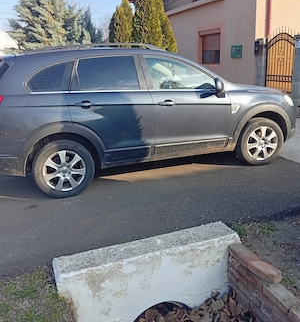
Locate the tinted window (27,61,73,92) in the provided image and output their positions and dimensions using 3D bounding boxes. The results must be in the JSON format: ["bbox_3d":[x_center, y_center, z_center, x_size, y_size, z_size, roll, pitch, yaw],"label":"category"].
[{"bbox_3d":[-1.132,-0.946,3.523,0.530,0.350,0.050,-6,-5,-14],"label":"tinted window"}]

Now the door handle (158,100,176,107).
[{"bbox_3d":[0.215,-0.702,3.813,0.230,0.065,0.055,-4,16,-15],"label":"door handle"}]

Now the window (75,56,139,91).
[{"bbox_3d":[-0.498,-1.036,3.683,0.720,0.370,0.050,-6,-5,-14],"label":"window"}]

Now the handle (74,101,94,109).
[{"bbox_3d":[-0.737,-0.643,3.552,0.230,0.075,0.055,-4,16,-15],"label":"handle"}]

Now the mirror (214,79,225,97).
[{"bbox_3d":[0.872,-0.926,3.906,0.130,0.230,0.220,-4,16,0],"label":"mirror"}]

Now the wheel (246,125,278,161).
[{"bbox_3d":[1.569,-0.269,4.434,0.480,0.480,0.180,-8,17,-14],"label":"wheel"}]

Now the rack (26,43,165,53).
[{"bbox_3d":[-0.617,-1.352,3.747,1.660,0.120,0.090,-6,16,-15],"label":"rack"}]

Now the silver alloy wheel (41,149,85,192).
[{"bbox_3d":[-1.031,0.103,3.779,0.480,0.480,0.180,-8,17,-14],"label":"silver alloy wheel"}]

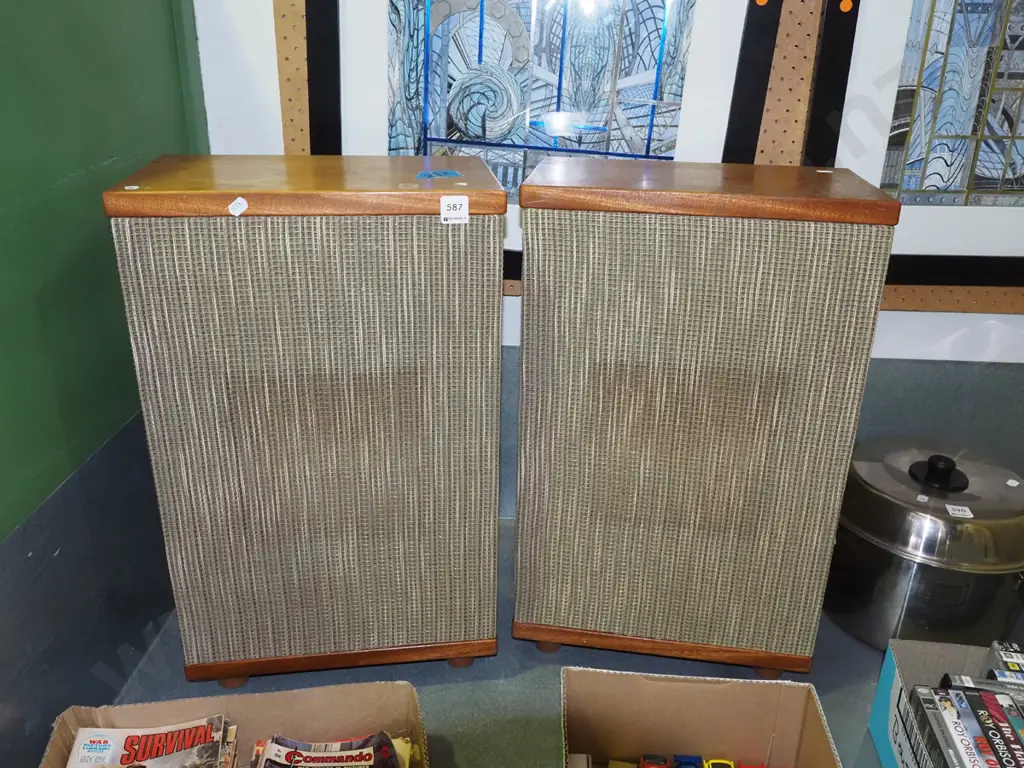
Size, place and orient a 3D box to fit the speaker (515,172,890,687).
[{"bbox_3d":[0.193,0.042,0.921,0.350,0.564,0.214,4,23,8],"label":"speaker"}]

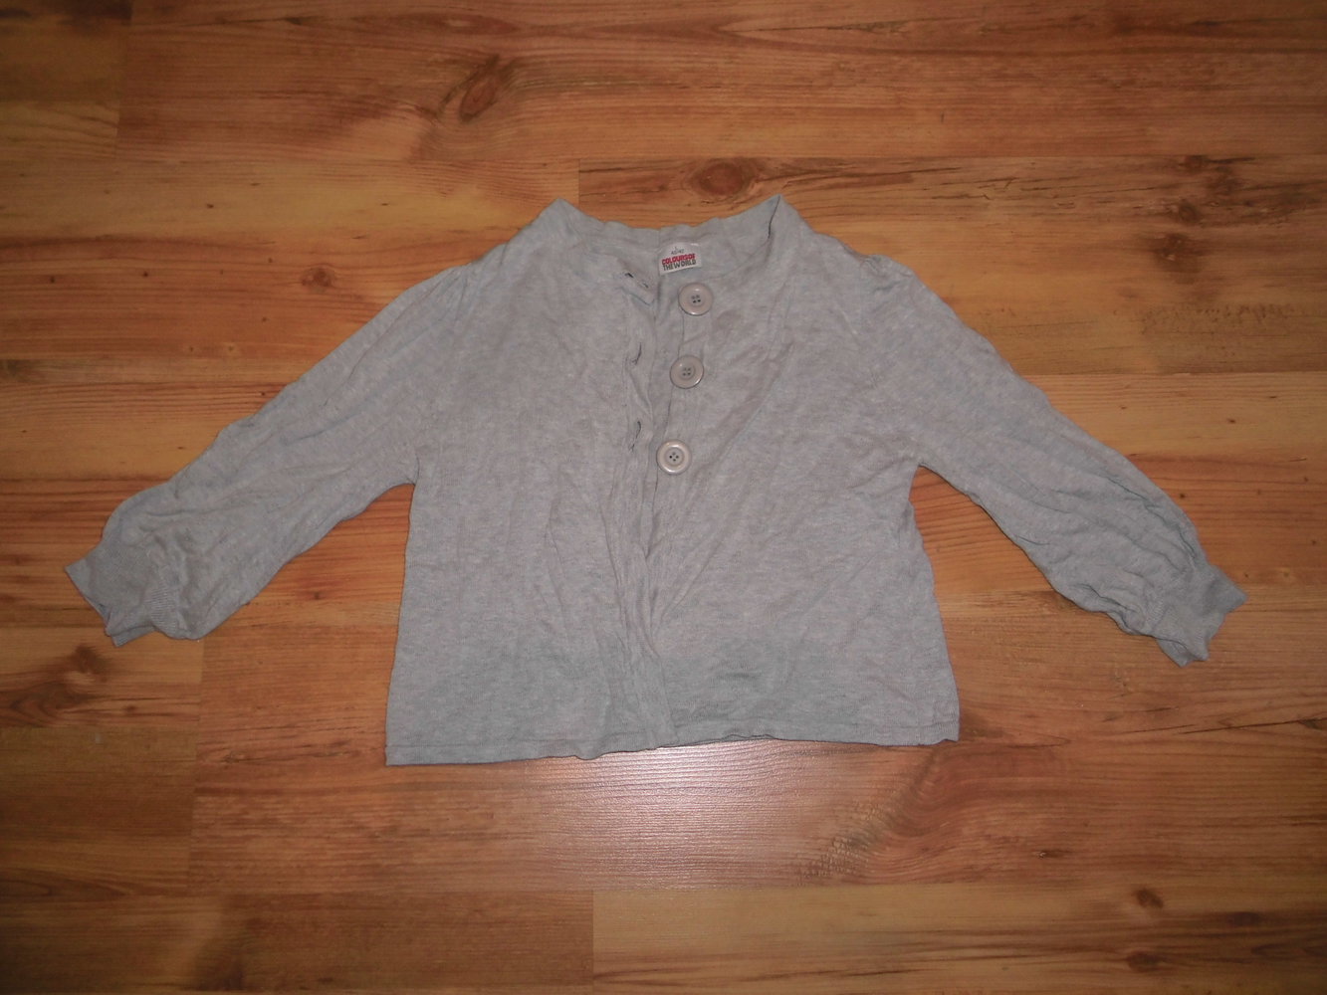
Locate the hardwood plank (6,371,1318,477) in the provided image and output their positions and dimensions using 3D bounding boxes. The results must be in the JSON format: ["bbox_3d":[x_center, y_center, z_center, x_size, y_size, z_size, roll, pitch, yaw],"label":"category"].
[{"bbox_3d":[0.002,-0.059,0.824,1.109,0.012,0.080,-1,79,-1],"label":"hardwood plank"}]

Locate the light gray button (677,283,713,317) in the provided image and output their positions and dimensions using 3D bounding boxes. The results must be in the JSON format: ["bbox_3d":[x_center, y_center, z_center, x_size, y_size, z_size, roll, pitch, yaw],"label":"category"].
[{"bbox_3d":[0.027,-0.165,0.826,0.029,0.004,0.029,-1,79,-1],"label":"light gray button"}]

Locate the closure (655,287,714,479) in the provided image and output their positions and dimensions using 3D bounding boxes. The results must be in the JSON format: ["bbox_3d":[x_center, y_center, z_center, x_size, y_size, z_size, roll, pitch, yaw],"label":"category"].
[{"bbox_3d":[0.018,-0.098,0.814,0.035,0.008,0.166,8,79,1],"label":"closure"}]

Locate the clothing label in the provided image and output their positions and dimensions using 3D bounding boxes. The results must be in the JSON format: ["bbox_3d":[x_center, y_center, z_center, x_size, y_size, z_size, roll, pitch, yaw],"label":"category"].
[{"bbox_3d":[0.014,-0.203,0.840,0.036,0.003,0.025,-11,79,-3],"label":"clothing label"}]

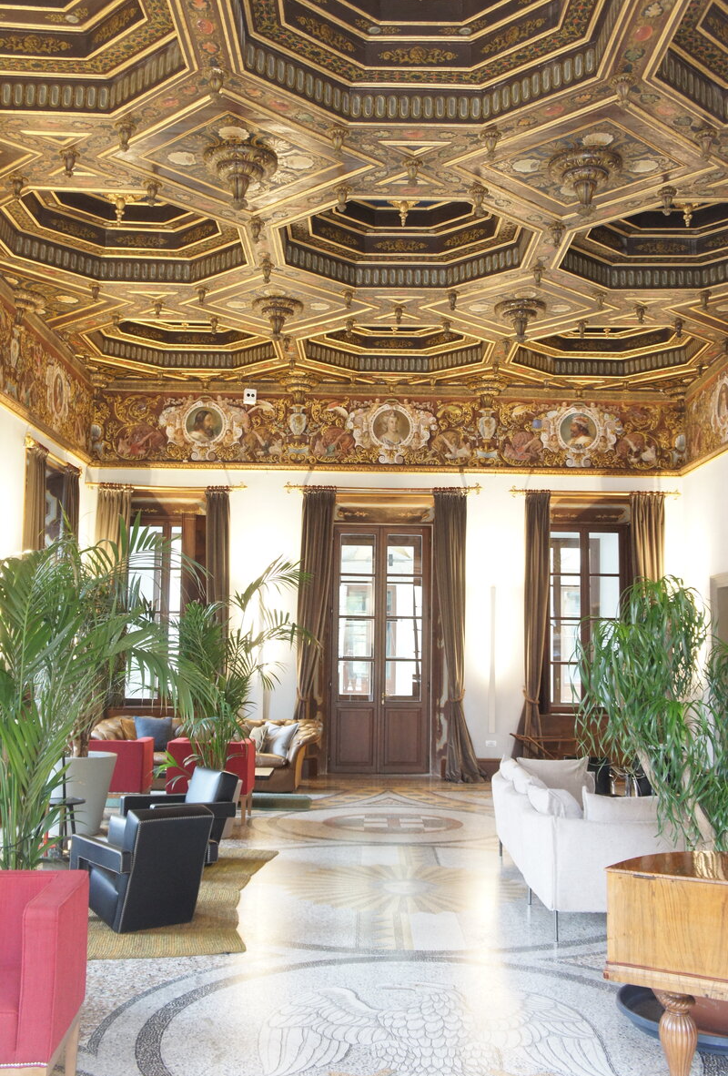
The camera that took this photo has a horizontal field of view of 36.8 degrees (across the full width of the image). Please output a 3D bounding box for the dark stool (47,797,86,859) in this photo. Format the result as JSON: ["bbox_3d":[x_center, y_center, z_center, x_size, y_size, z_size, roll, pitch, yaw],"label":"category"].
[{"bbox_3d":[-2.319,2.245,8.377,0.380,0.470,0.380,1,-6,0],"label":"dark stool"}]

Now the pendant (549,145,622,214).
[{"bbox_3d":[1.619,-2.537,7.978,0.540,0.391,0.540,1,-6,0],"label":"pendant"}]

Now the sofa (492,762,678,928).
[{"bbox_3d":[1.488,2.052,7.697,0.850,0.840,2.760,1,-6,0],"label":"sofa"}]

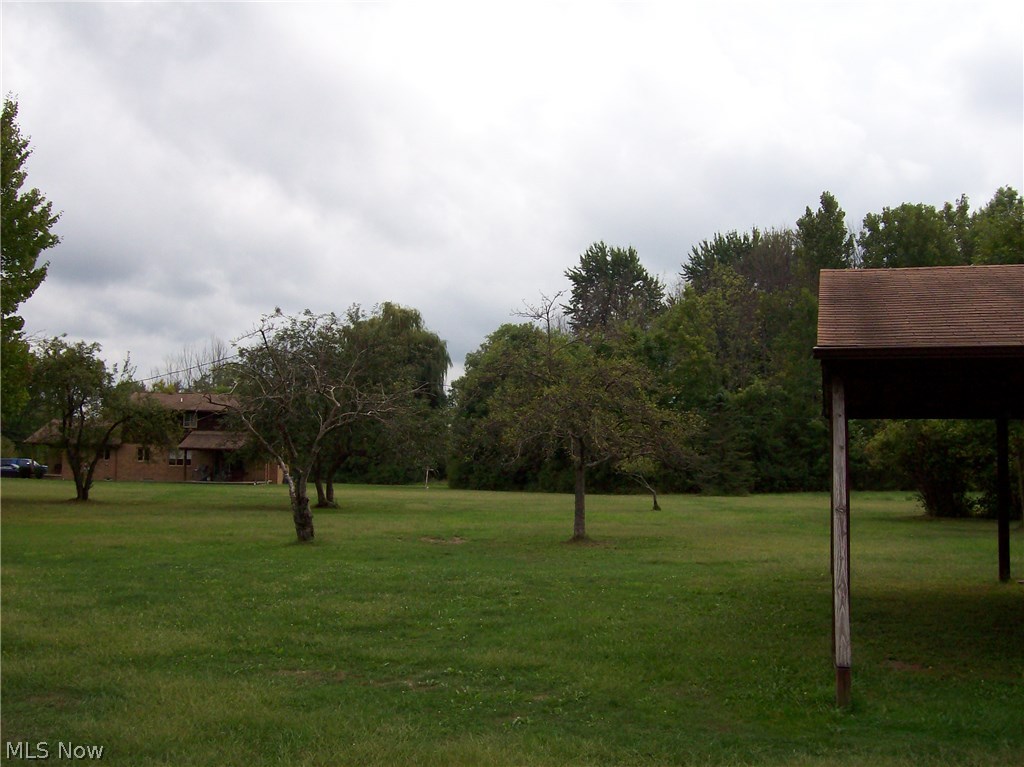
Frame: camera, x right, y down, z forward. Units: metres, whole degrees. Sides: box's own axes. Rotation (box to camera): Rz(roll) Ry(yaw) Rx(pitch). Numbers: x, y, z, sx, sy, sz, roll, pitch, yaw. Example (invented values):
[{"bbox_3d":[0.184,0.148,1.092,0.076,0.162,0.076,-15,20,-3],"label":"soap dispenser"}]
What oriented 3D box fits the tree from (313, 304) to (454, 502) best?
[{"bbox_3d":[-5.001,0.714,39.000,5.560,7.360,5.200,1,-4,0],"label":"tree"}]

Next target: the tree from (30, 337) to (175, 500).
[{"bbox_3d":[-14.812,1.266,38.500,5.210,5.930,5.000,1,-4,0],"label":"tree"}]

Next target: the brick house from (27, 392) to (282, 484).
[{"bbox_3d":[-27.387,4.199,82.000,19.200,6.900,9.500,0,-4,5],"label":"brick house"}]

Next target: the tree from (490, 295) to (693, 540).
[{"bbox_3d":[1.598,0.684,21.400,4.060,4.950,3.900,1,-4,0],"label":"tree"}]

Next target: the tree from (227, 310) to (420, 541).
[{"bbox_3d":[-3.666,0.827,20.700,3.770,4.490,3.600,1,-4,0],"label":"tree"}]

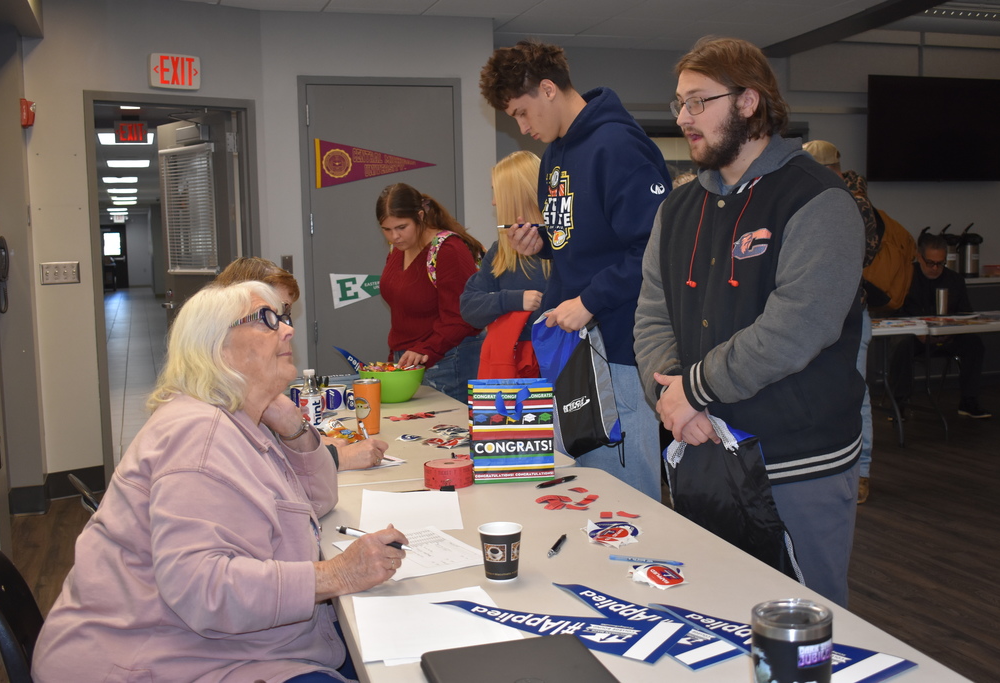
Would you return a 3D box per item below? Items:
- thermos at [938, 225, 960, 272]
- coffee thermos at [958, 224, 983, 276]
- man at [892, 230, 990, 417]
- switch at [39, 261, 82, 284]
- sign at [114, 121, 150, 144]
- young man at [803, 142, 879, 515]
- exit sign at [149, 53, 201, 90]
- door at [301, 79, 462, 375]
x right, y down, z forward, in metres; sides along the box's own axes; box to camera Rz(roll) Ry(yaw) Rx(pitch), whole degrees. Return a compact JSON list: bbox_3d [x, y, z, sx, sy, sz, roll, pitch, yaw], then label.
[{"bbox_3d":[3.857,-0.775,9.030,0.170,0.455,0.220,-1,6,-2],"label":"thermos"},{"bbox_3d":[4.224,-0.819,9.450,0.170,0.480,0.235,-3,5,-17],"label":"coffee thermos"},{"bbox_3d":[3.236,-0.115,7.711,0.640,1.335,0.660,-1,5,-2],"label":"man"},{"bbox_3d":[-2.343,-0.361,5.609,0.206,0.114,0.014,-5,7,-37],"label":"switch"},{"bbox_3d":[-3.323,-1.889,9.500,0.303,0.198,0.060,-3,5,-19],"label":"sign"},{"bbox_3d":[1.667,-0.103,5.284,0.440,1.815,0.520,0,5,10],"label":"young man"},{"bbox_3d":[-1.822,-1.507,5.889,0.290,0.188,0.045,-5,7,-37],"label":"exit sign"},{"bbox_3d":[-0.702,-0.430,6.475,0.980,2.310,0.080,-3,6,-15],"label":"door"}]

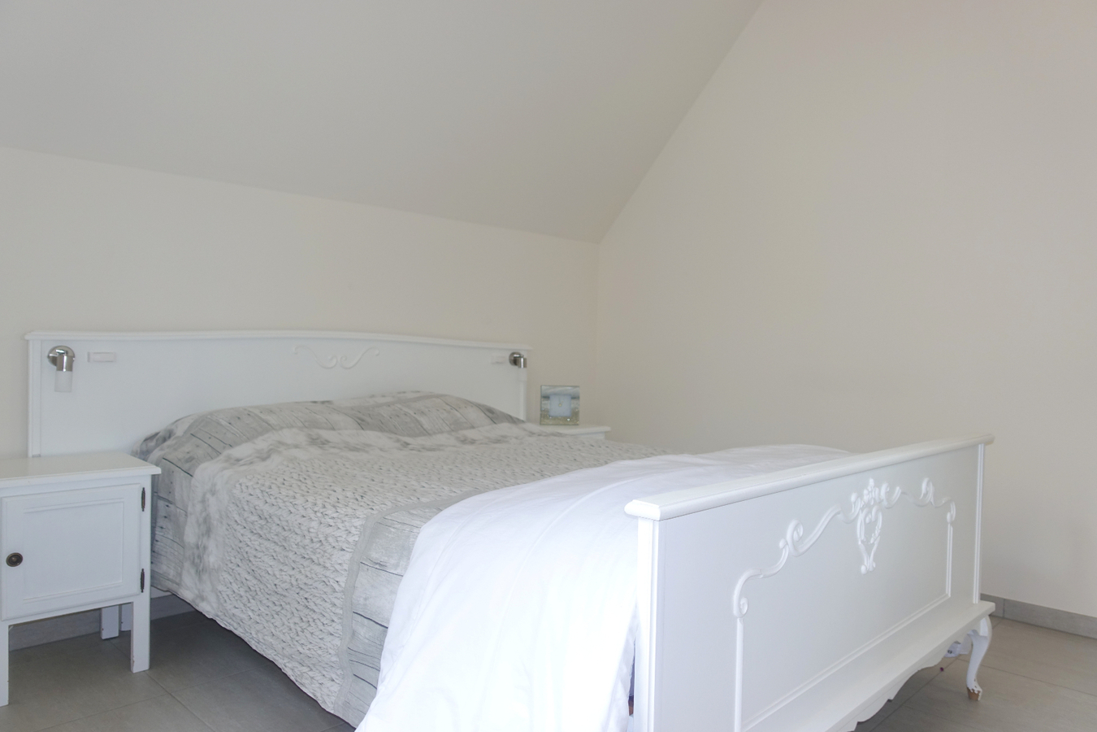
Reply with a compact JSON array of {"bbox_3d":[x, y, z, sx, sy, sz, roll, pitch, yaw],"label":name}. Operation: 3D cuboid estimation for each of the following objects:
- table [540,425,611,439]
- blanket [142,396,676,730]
[{"bbox_3d":[0.010,0.601,3.560,0.425,0.593,0.402,0,1,-44],"label":"table"},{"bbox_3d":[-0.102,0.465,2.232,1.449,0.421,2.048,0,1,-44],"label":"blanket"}]

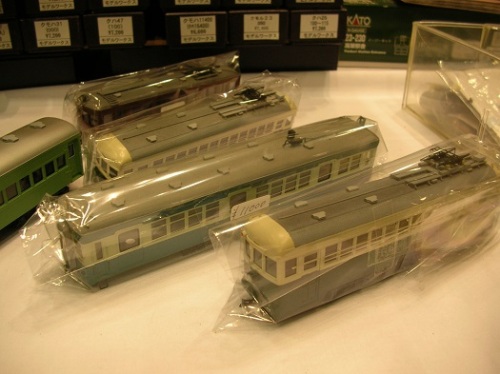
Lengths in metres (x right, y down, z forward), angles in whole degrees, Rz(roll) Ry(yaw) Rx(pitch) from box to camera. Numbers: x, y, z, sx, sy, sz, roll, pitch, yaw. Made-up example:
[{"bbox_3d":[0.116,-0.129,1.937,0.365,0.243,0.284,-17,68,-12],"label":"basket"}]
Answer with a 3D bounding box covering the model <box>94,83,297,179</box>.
[{"bbox_3d":[-0.031,-0.028,0.334,0.035,0.044,0.151,25,35,39],"label":"model"}]

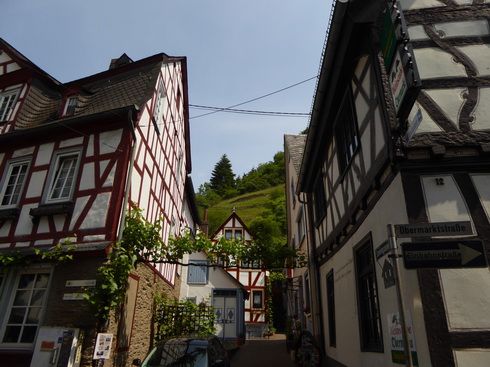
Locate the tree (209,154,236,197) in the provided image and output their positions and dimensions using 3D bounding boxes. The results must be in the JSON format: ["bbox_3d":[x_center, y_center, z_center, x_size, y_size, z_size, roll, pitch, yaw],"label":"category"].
[{"bbox_3d":[-7.050,-2.086,106.450,7.900,15.095,7.900,1,-23,0],"label":"tree"}]

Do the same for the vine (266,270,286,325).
[{"bbox_3d":[1.900,7.372,21.884,1.250,3.399,0.800,1,-23,0],"label":"vine"}]

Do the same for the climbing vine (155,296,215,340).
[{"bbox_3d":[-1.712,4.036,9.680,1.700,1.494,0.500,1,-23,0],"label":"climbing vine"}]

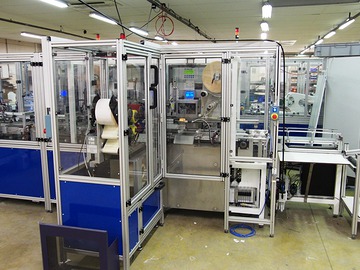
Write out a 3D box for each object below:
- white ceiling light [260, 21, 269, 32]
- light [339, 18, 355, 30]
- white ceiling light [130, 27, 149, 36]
[{"bbox_3d":[2.290,-2.938,9.323,0.159,0.101,1.397,1,10,13],"label":"white ceiling light"},{"bbox_3d":[4.478,-2.968,9.275,0.159,0.101,1.397,1,10,13],"label":"light"},{"bbox_3d":[-1.178,-2.980,9.936,0.159,0.101,1.397,1,10,13],"label":"white ceiling light"}]

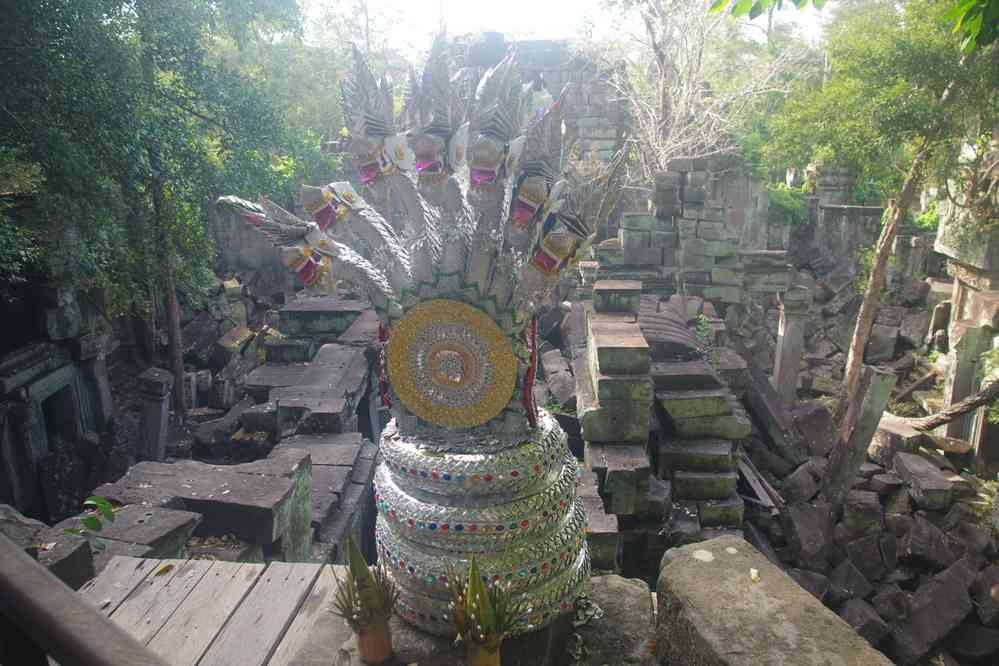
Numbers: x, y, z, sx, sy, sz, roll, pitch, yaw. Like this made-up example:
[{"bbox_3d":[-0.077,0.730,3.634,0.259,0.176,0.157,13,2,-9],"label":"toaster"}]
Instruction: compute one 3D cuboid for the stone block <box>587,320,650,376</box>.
[{"bbox_3d":[1.390,0.181,8.750,0.565,0.300,0.980,0,17,3],"label":"stone block"}]

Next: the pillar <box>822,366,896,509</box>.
[{"bbox_3d":[4.240,1.227,8.800,0.360,1.600,0.320,14,12,6],"label":"pillar"}]

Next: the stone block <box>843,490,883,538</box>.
[{"bbox_3d":[4.081,2.035,8.400,0.370,0.330,0.380,5,17,18],"label":"stone block"}]

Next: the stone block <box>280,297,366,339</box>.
[{"bbox_3d":[-1.997,-0.176,8.500,0.930,0.320,0.600,-1,13,-3],"label":"stone block"}]

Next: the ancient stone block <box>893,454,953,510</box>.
[{"bbox_3d":[5.013,1.740,8.900,0.420,0.280,0.900,4,13,16],"label":"ancient stone block"}]

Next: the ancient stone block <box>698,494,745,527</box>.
[{"bbox_3d":[2.684,2.144,9.100,0.500,0.300,0.420,0,17,3],"label":"ancient stone block"}]

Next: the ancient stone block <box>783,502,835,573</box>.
[{"bbox_3d":[3.341,2.200,8.100,0.450,0.550,0.550,3,13,15],"label":"ancient stone block"}]

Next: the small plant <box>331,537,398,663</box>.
[{"bbox_3d":[-0.391,0.772,2.170,0.180,0.360,0.180,0,17,3],"label":"small plant"}]

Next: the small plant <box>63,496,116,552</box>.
[{"bbox_3d":[-1.915,0.895,3.500,0.200,0.210,0.180,0,12,0],"label":"small plant"}]

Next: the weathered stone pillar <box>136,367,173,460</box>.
[{"bbox_3d":[-5.165,1.263,11.200,0.400,1.500,0.400,9,16,-2],"label":"weathered stone pillar"}]

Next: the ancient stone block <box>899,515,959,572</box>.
[{"bbox_3d":[4.513,2.199,7.900,0.460,0.380,0.420,13,17,10],"label":"ancient stone block"}]

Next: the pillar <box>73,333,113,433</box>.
[{"bbox_3d":[-5.527,0.674,10.200,0.400,1.350,0.400,-2,13,-8],"label":"pillar"}]

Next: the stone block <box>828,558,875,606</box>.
[{"bbox_3d":[3.430,2.431,7.300,0.380,0.330,0.380,9,15,34],"label":"stone block"}]

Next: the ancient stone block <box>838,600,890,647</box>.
[{"bbox_3d":[3.299,2.637,6.800,0.380,0.280,0.400,-1,16,1],"label":"ancient stone block"}]

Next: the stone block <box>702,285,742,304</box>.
[{"bbox_3d":[4.375,-0.746,14.700,0.740,0.330,0.550,0,17,3],"label":"stone block"}]

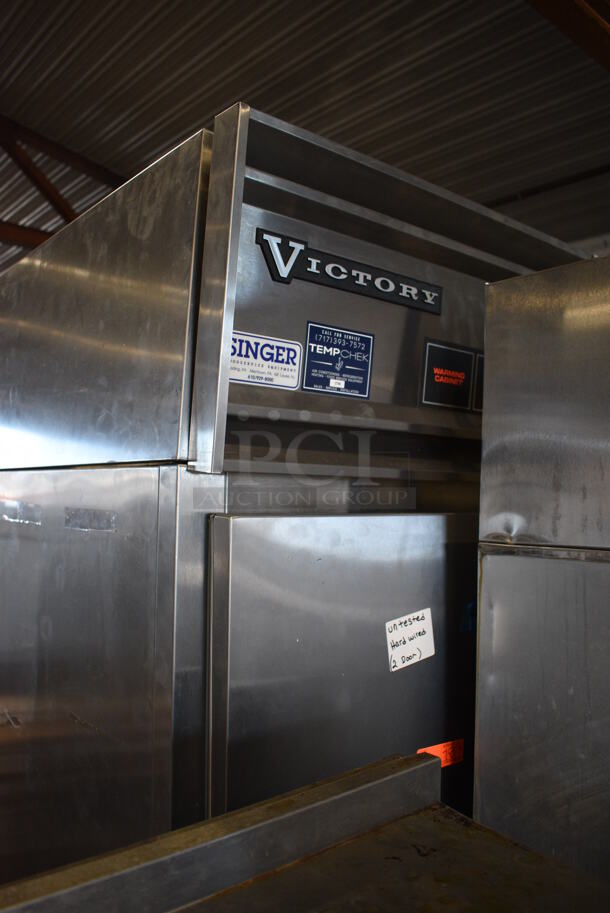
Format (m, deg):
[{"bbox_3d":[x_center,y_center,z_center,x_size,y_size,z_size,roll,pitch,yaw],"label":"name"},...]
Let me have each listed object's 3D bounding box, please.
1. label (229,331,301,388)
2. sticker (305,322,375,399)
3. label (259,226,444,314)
[{"bbox_3d":[-0.044,-0.100,0.719,0.104,0.052,0.002,3,3,-39],"label":"label"},{"bbox_3d":[0.041,-0.108,0.786,0.103,0.077,0.002,3,3,-39],"label":"sticker"},{"bbox_3d":[0.065,-0.205,0.791,0.294,0.050,0.008,3,3,-39],"label":"label"}]

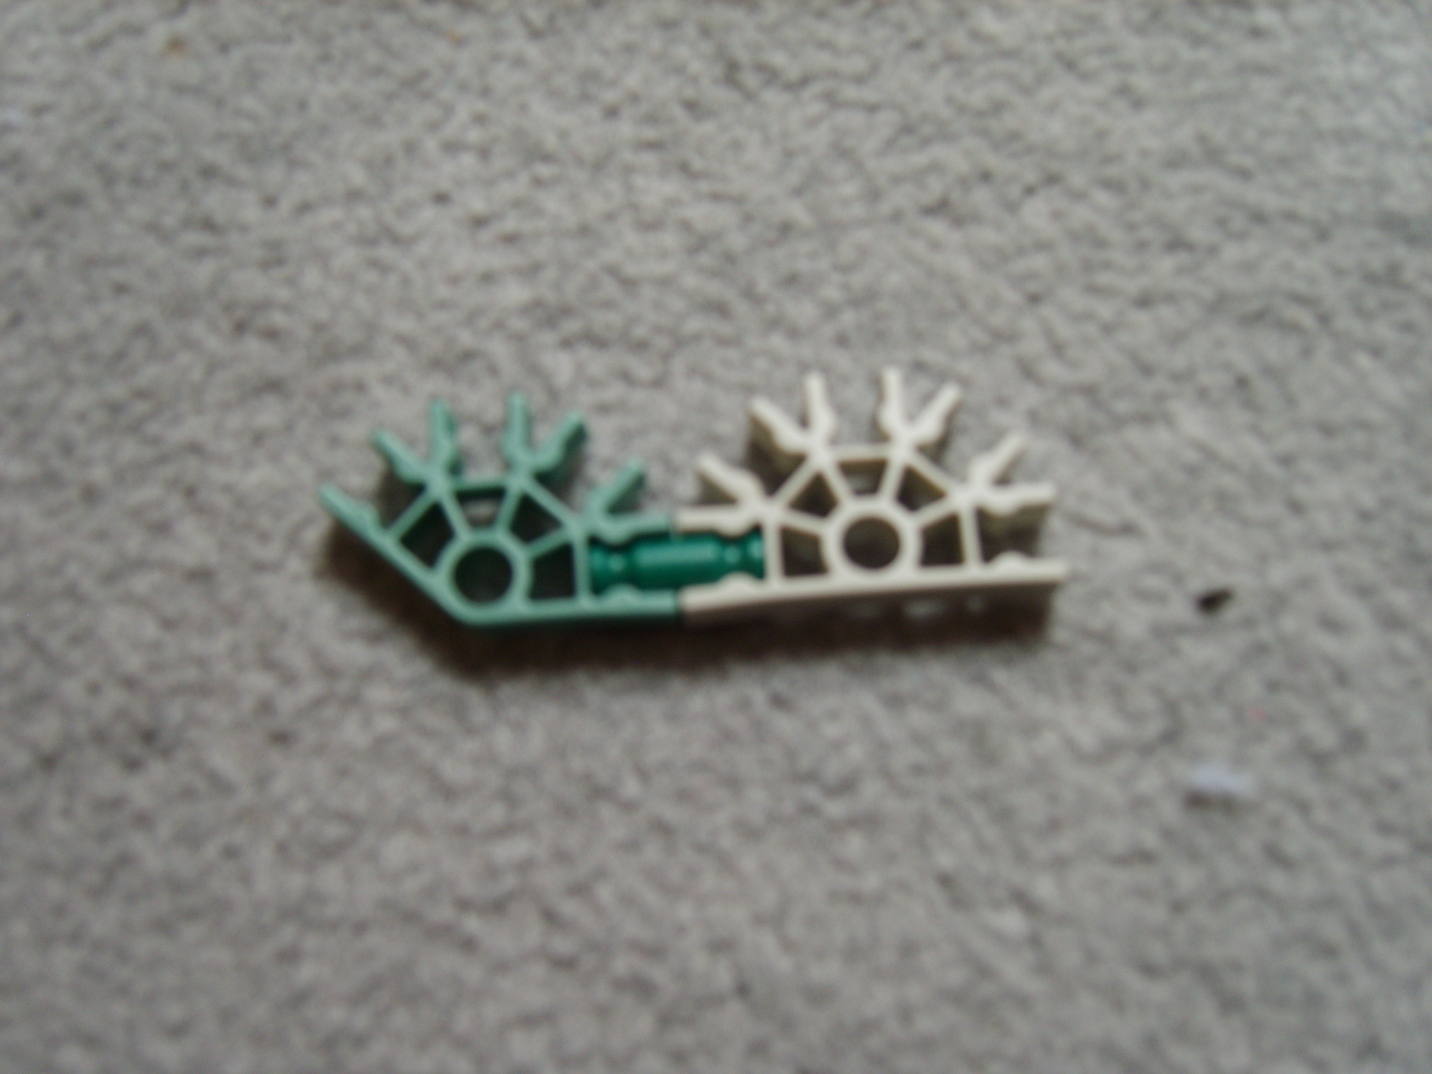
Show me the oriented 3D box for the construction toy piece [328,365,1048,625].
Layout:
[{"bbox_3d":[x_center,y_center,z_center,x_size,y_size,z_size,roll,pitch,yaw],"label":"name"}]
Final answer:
[{"bbox_3d":[-0.003,-0.003,0.146,0.073,0.006,0.023,-5,71,0],"label":"construction toy piece"}]

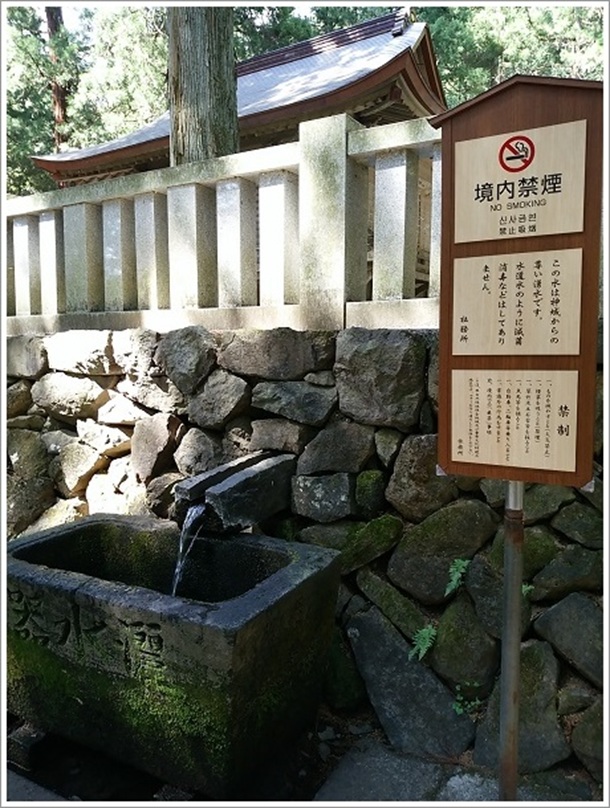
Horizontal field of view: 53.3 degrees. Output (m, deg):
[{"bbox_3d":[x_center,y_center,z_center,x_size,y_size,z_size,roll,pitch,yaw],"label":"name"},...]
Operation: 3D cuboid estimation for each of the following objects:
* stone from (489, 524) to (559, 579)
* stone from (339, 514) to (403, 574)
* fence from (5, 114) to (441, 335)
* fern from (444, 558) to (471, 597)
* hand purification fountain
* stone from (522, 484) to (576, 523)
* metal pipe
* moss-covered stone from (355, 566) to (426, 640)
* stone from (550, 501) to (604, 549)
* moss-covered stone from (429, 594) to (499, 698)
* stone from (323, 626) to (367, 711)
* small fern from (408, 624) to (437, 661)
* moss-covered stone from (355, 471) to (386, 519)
[{"bbox_3d":[0.815,0.550,2.268,0.249,0.203,0.200,3,6,30],"label":"stone"},{"bbox_3d":[0.276,0.592,2.561,0.289,0.256,0.200,3,6,30],"label":"stone"},{"bbox_3d":[-0.570,-0.819,3.151,2.807,0.915,0.200,2,5,29],"label":"fence"},{"bbox_3d":[0.569,0.646,2.268,0.087,0.122,0.070,2,5,29],"label":"fern"},{"bbox_3d":[-0.586,0.710,2.424,1.335,0.925,0.865,3,5,27],"label":"hand purification fountain"},{"bbox_3d":[0.879,0.357,2.231,0.205,0.130,0.160,2,5,29],"label":"stone"},{"bbox_3d":[0.666,0.781,1.951,0.060,1.074,0.060,3,6,30],"label":"metal pipe"},{"bbox_3d":[0.344,0.795,2.448,0.269,0.236,0.160,2,5,29],"label":"moss-covered stone"},{"bbox_3d":[0.984,0.424,2.162,0.190,0.135,0.160,2,5,29],"label":"stone"},{"bbox_3d":[0.616,0.942,2.363,0.271,0.415,0.220,3,6,30],"label":"moss-covered stone"},{"bbox_3d":[0.145,1.089,2.522,0.193,0.271,0.200,2,5,29],"label":"stone"},{"bbox_3d":[0.457,0.927,2.364,0.112,0.143,0.080,3,6,30],"label":"small fern"},{"bbox_3d":[0.277,0.388,2.576,0.143,0.214,0.150,3,6,30],"label":"moss-covered stone"}]

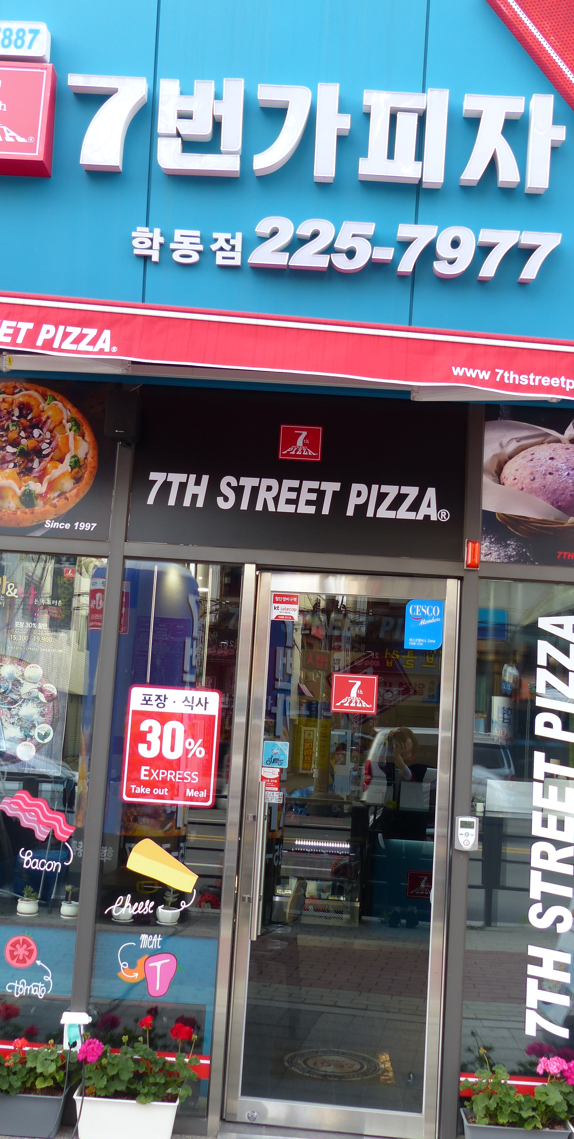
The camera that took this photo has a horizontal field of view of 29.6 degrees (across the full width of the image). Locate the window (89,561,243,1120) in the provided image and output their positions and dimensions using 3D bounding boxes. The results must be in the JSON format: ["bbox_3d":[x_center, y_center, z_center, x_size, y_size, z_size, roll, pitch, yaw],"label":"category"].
[{"bbox_3d":[-0.479,1.013,4.255,0.483,2.105,0.040,3,-8,1],"label":"window"}]

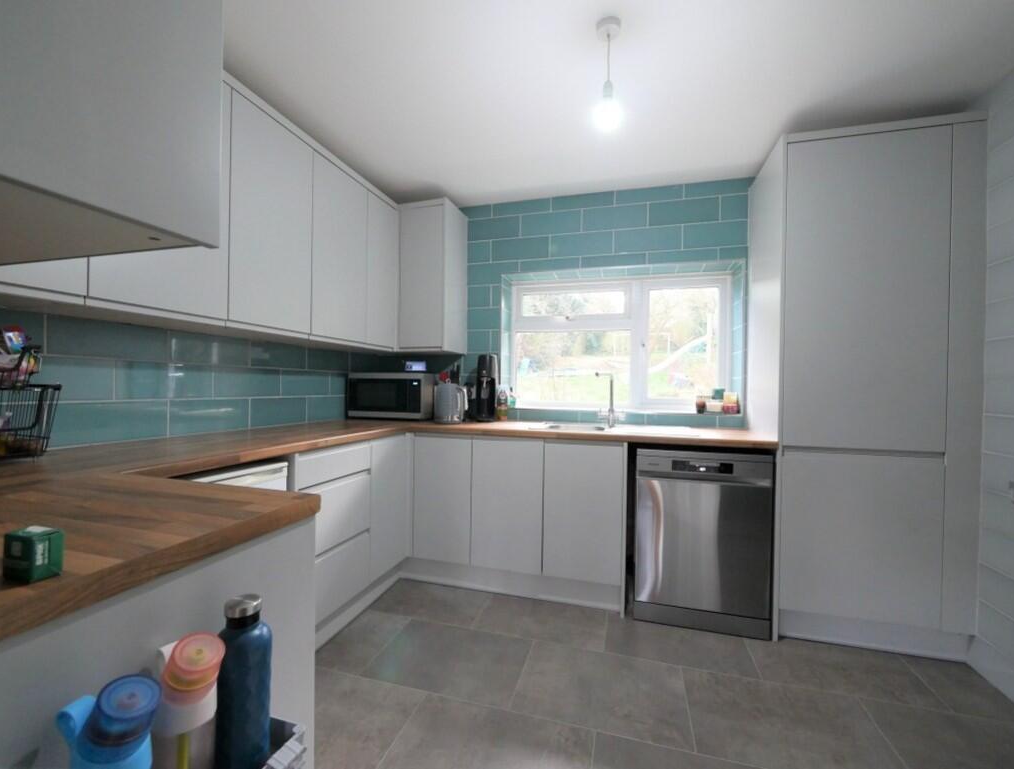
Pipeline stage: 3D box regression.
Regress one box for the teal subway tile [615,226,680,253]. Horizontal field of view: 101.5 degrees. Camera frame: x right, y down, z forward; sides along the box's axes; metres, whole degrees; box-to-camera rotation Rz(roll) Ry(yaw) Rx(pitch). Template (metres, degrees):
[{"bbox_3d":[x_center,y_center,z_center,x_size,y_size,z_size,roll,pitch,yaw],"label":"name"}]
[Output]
[{"bbox_3d":[0.881,-0.898,2.587,0.402,0.151,0.010,1,0,15],"label":"teal subway tile"}]

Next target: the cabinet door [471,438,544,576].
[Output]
[{"bbox_3d":[0.002,0.655,2.242,0.397,0.697,0.020,1,1,15],"label":"cabinet door"}]

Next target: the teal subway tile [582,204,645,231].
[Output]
[{"bbox_3d":[0.686,-1.056,2.639,0.402,0.151,0.010,1,0,15],"label":"teal subway tile"}]

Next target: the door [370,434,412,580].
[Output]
[{"bbox_3d":[-0.636,0.641,2.215,0.020,0.710,0.346,1,0,15],"label":"door"}]

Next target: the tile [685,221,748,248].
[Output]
[{"bbox_3d":[1.248,-0.893,2.489,0.351,0.151,0.010,1,0,15],"label":"tile"}]

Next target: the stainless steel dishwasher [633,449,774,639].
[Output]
[{"bbox_3d":[1.004,0.748,2.258,0.598,0.846,0.590,1,0,15],"label":"stainless steel dishwasher"}]

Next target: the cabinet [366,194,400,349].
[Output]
[{"bbox_3d":[-0.739,-0.645,2.418,0.020,0.836,0.283,1,1,15],"label":"cabinet"}]

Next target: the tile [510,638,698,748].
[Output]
[{"bbox_3d":[0.363,1.166,1.590,0.610,0.010,0.420,1,0,15],"label":"tile"}]

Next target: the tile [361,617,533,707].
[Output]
[{"bbox_3d":[-0.226,1.159,1.753,0.608,0.010,0.414,1,0,15],"label":"tile"}]

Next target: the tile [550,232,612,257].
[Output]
[{"bbox_3d":[0.481,-0.895,2.665,0.400,0.150,0.010,1,0,15],"label":"tile"}]

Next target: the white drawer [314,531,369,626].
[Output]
[{"bbox_3d":[-0.953,0.841,1.852,0.460,0.270,0.482,1,0,15],"label":"white drawer"}]

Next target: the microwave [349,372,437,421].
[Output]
[{"bbox_3d":[-0.754,0.081,2.814,0.487,0.294,0.360,1,0,7],"label":"microwave"}]

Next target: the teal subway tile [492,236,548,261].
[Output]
[{"bbox_3d":[0.093,-0.910,2.798,0.402,0.151,0.010,1,0,15],"label":"teal subway tile"}]

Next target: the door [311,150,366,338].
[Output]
[{"bbox_3d":[-0.888,-0.693,2.223,0.020,0.895,0.450,1,0,15],"label":"door"}]

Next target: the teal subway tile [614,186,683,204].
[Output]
[{"bbox_3d":[0.874,-1.166,2.561,0.400,0.091,0.010,1,0,15],"label":"teal subway tile"}]

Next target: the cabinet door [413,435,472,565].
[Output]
[{"bbox_3d":[-0.360,0.651,2.340,0.348,0.697,0.020,1,1,15],"label":"cabinet door"}]

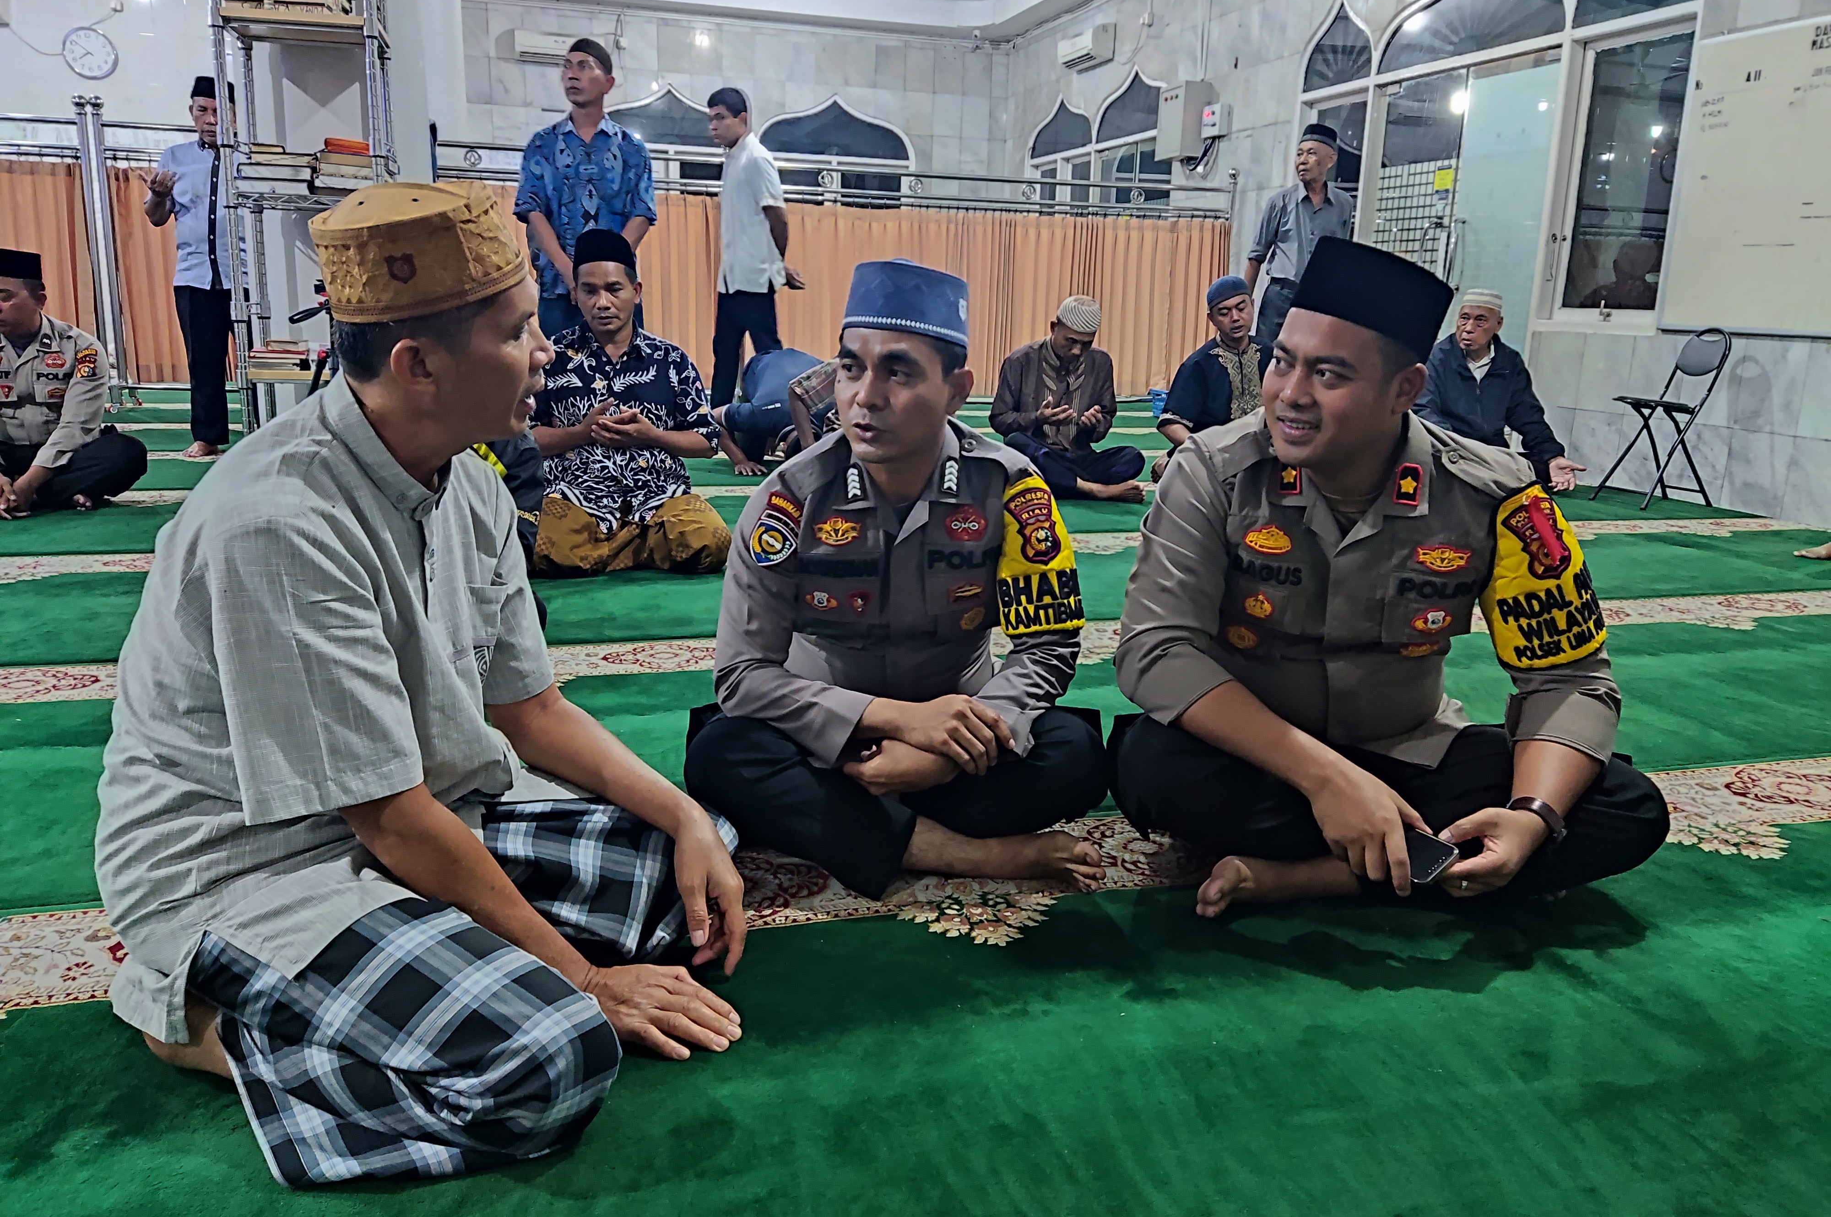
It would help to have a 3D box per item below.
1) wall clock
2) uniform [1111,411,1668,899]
[{"bbox_3d":[-6.883,-4.631,11.022,0.400,0.400,0.050,-2,14,-17],"label":"wall clock"},{"bbox_3d":[0.738,0.021,2.090,0.710,0.660,0.600,6,14,17],"label":"uniform"}]

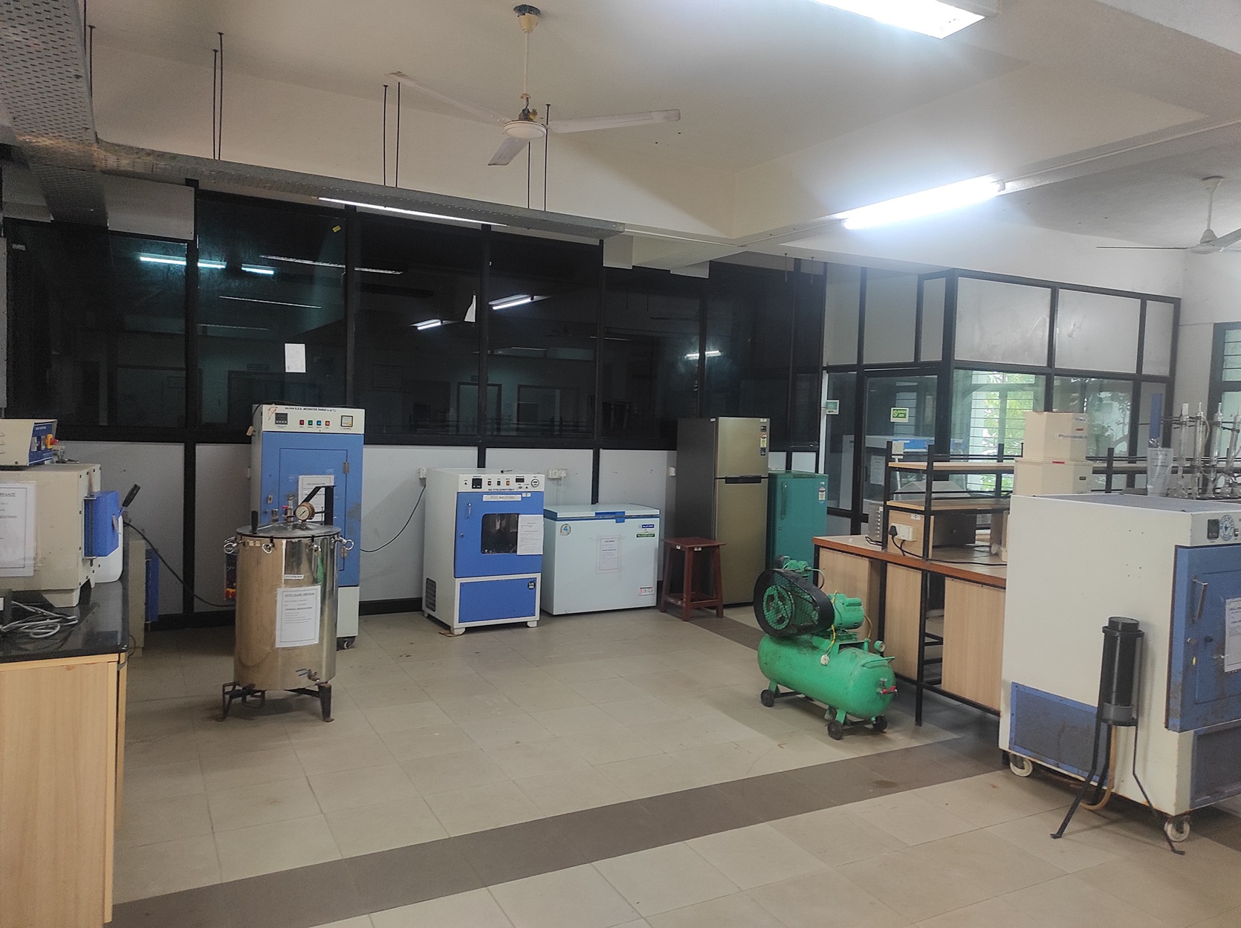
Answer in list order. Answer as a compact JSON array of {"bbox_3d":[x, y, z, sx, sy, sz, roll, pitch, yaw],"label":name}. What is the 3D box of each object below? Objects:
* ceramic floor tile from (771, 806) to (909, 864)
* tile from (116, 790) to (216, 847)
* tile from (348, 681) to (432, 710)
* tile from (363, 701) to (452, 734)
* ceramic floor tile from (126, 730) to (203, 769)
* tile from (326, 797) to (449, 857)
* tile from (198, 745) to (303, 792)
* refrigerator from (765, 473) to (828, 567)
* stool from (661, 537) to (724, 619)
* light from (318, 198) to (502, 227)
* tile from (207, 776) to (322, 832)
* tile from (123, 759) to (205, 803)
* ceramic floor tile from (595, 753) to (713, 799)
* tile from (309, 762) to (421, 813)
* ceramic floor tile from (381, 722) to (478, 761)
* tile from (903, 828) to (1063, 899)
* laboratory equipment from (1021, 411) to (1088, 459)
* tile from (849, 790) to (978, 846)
[{"bbox_3d":[0.861,1.470,3.543,0.400,0.010,0.400,0,3,-28],"label":"ceramic floor tile"},{"bbox_3d":[-1.815,1.396,3.490,0.400,0.010,0.396,0,4,-28],"label":"tile"},{"bbox_3d":[-1.308,1.312,5.080,0.398,0.010,0.396,0,4,-28],"label":"tile"},{"bbox_3d":[-1.122,1.339,4.732,0.398,0.010,0.396,0,4,-28],"label":"tile"},{"bbox_3d":[-2.189,1.345,4.184,0.400,0.010,0.400,0,3,-28],"label":"ceramic floor tile"},{"bbox_3d":[-0.923,1.423,3.517,0.400,0.010,0.398,0,4,-28],"label":"tile"},{"bbox_3d":[-1.648,1.371,4.027,0.400,0.010,0.396,0,4,-28],"label":"tile"},{"bbox_3d":[1.504,0.644,8.386,0.556,1.149,0.620,0,4,-23],"label":"refrigerator"},{"bbox_3d":[0.595,0.953,7.410,0.385,0.606,0.385,0,4,-28],"label":"stool"},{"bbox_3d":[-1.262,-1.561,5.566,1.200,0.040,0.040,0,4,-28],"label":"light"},{"bbox_3d":[-1.462,1.396,3.678,0.400,0.010,0.396,0,4,-28],"label":"tile"},{"bbox_3d":[-2.002,1.369,3.836,0.400,0.010,0.400,0,4,-28],"label":"tile"},{"bbox_3d":[0.141,1.425,4.068,0.398,0.010,0.396,0,4,-28],"label":"ceramic floor tile"},{"bbox_3d":[-1.108,1.397,3.863,0.400,0.010,0.400,0,4,-28],"label":"tile"},{"bbox_3d":[-0.938,1.372,4.394,0.400,0.010,0.400,0,3,-28],"label":"ceramic floor tile"},{"bbox_3d":[1.408,1.508,3.406,0.400,0.010,0.400,0,4,-28],"label":"tile"},{"bbox_3d":[2.333,-0.145,4.805,0.292,0.244,0.292,0,3,-28],"label":"laboratory equipment"},{"bbox_3d":[1.216,1.478,3.756,0.400,0.010,0.396,0,4,-28],"label":"tile"}]

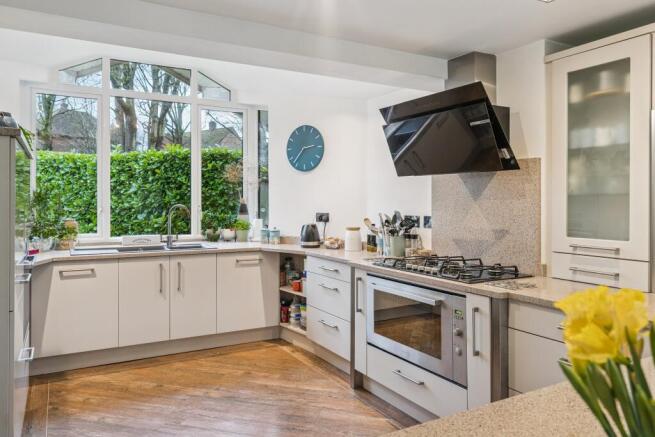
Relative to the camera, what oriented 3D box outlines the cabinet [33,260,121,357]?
[{"bbox_3d":[-2.090,0.687,3.800,0.600,0.715,0.570,-1,1,-28],"label":"cabinet"}]

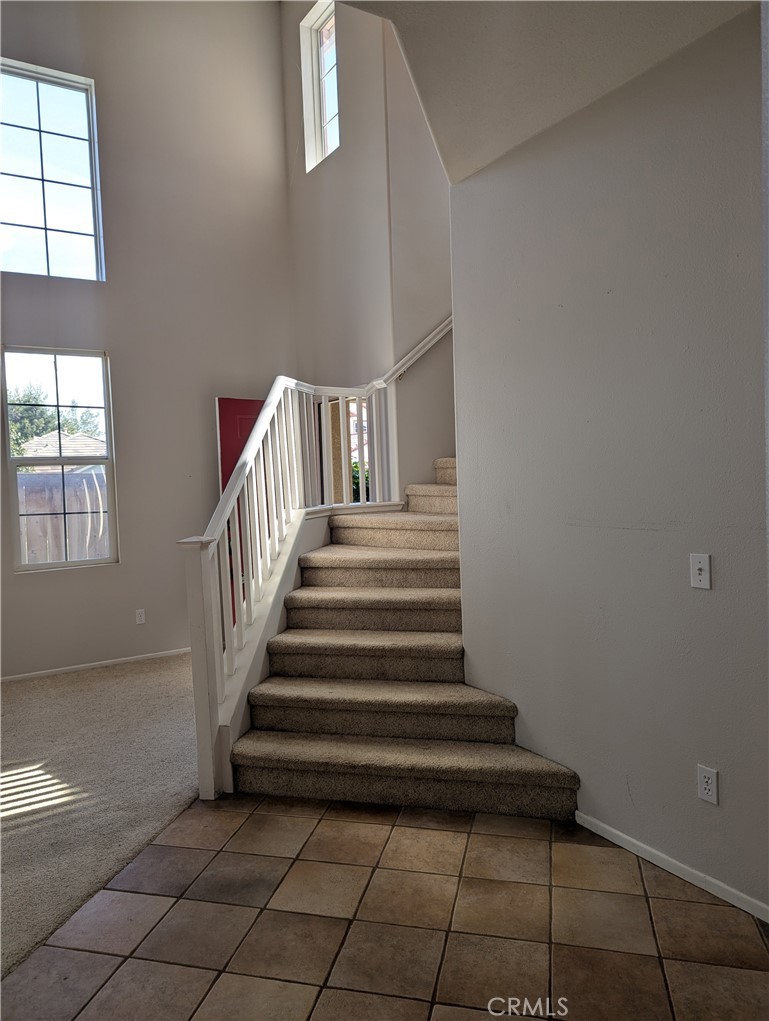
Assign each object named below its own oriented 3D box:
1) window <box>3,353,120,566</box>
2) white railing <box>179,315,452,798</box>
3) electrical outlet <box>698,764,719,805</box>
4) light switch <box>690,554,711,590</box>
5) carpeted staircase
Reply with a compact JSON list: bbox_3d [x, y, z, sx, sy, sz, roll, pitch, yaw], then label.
[{"bbox_3d":[-2.456,-0.387,5.421,0.725,1.659,0.100,-4,4,-30],"label":"window"},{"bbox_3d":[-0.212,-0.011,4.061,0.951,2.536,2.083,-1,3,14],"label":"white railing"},{"bbox_3d":[1.101,0.935,2.413,0.012,0.115,0.071,-4,4,-33],"label":"electrical outlet"},{"bbox_3d":[1.065,0.206,2.389,0.014,0.115,0.071,-4,4,-33],"label":"light switch"},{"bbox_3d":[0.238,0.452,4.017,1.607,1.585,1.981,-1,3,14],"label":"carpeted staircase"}]

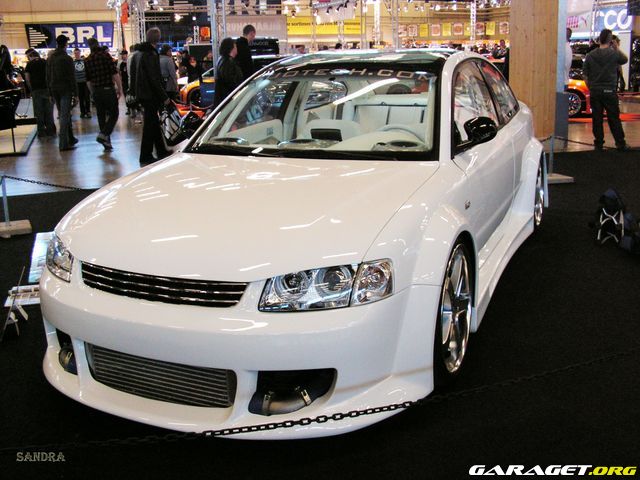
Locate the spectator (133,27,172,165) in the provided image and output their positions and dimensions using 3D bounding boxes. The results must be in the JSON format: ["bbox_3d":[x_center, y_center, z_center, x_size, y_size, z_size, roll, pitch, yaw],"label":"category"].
[{"bbox_3d":[-2.178,-1.841,8.580,0.540,1.770,0.380,9,18,35],"label":"spectator"}]

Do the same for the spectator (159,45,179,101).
[{"bbox_3d":[-3.437,-3.540,15.120,0.520,1.730,0.340,6,16,26],"label":"spectator"}]

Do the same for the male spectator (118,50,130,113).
[{"bbox_3d":[-5.505,-4.389,18.641,0.480,1.740,0.340,-1,15,0],"label":"male spectator"}]

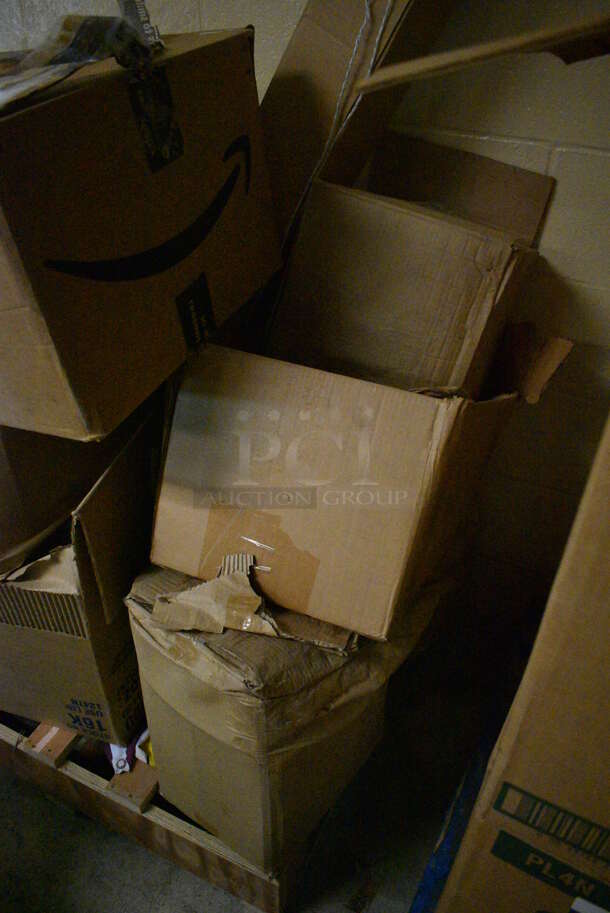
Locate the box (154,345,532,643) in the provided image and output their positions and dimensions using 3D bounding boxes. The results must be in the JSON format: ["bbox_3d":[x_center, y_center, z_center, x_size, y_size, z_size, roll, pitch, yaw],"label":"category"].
[{"bbox_3d":[0.054,0.030,1.224,0.433,0.374,0.380,16,12,24],"label":"box"}]

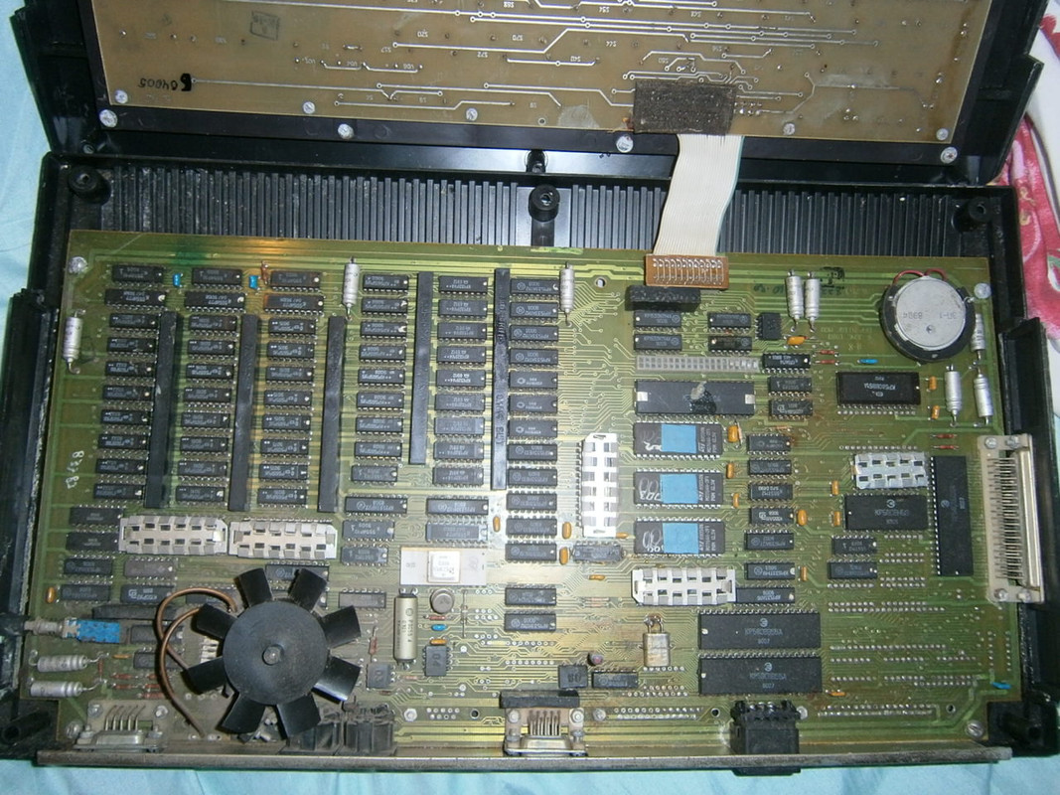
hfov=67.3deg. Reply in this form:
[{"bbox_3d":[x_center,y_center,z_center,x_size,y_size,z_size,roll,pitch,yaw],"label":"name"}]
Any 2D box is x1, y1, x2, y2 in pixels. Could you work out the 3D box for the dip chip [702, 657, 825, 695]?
[{"bbox_3d":[0.093,0.112,0.323,0.051,0.005,0.015,1,82,-3],"label":"dip chip"}]

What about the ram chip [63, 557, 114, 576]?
[{"bbox_3d":[-0.170,0.066,0.309,0.019,0.004,0.007,1,81,-3],"label":"ram chip"}]

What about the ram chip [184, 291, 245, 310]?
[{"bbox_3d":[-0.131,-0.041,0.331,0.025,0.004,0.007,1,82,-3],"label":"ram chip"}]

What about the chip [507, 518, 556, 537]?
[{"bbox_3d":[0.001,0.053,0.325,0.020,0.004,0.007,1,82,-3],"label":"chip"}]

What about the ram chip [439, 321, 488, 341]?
[{"bbox_3d":[-0.028,-0.028,0.335,0.020,0.004,0.008,1,82,-3],"label":"ram chip"}]

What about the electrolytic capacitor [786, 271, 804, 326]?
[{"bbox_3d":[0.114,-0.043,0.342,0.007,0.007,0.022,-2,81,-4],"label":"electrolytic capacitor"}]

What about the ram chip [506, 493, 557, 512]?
[{"bbox_3d":[0.000,0.043,0.325,0.021,0.004,0.007,1,83,-3],"label":"ram chip"}]

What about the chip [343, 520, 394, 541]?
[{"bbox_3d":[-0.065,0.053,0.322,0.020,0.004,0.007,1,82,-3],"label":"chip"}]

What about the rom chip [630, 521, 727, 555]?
[{"bbox_3d":[0.061,0.057,0.325,0.037,0.005,0.015,1,81,-3],"label":"rom chip"}]

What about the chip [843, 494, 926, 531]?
[{"bbox_3d":[0.149,0.048,0.334,0.035,0.005,0.015,1,82,-3],"label":"chip"}]

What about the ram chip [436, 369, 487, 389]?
[{"bbox_3d":[-0.028,-0.007,0.329,0.020,0.004,0.007,1,81,-3],"label":"ram chip"}]

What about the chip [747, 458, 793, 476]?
[{"bbox_3d":[0.100,0.029,0.331,0.018,0.004,0.007,1,81,-3],"label":"chip"}]

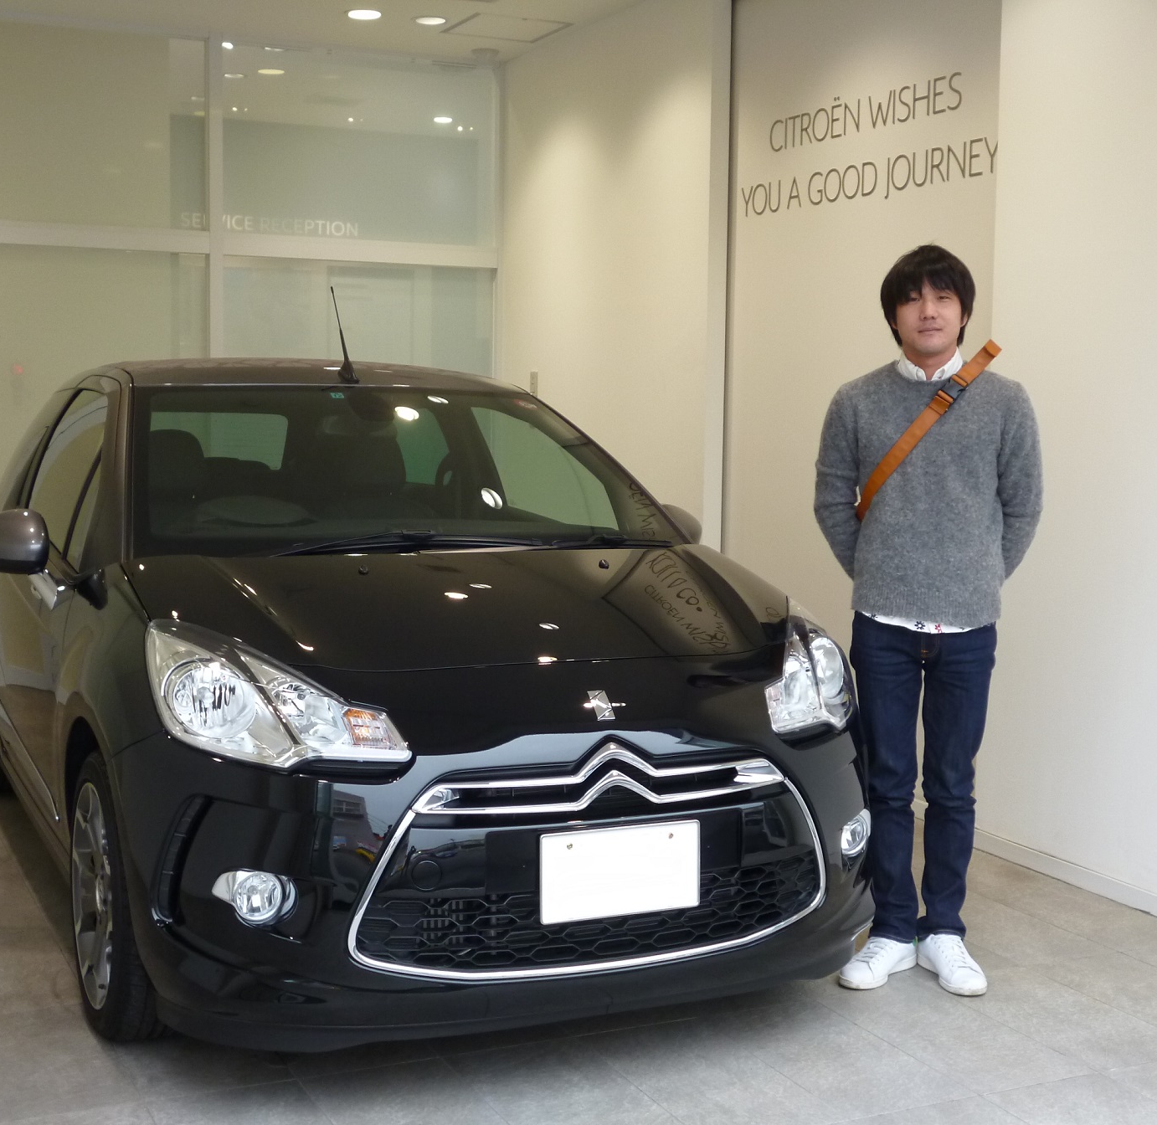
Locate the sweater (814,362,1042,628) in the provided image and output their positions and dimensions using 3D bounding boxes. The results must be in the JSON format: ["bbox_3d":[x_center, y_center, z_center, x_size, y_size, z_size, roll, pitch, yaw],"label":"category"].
[{"bbox_3d":[0.823,-0.162,4.182,0.520,0.615,0.290,2,5,10],"label":"sweater"}]

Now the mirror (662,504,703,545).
[{"bbox_3d":[0.268,-0.086,4.988,0.235,0.165,0.150,-2,6,-24],"label":"mirror"}]

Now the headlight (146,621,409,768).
[{"bbox_3d":[-0.592,0.248,3.376,0.390,0.235,0.570,-2,6,-24],"label":"headlight"}]

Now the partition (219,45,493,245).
[{"bbox_3d":[-1.010,-1.934,8.321,1.323,0.862,0.040,-2,6,-25],"label":"partition"}]

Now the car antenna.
[{"bbox_3d":[-0.647,-0.620,4.829,0.035,0.326,0.050,-2,-27,-24],"label":"car antenna"}]

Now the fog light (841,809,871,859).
[{"bbox_3d":[0.581,0.571,3.757,0.135,0.105,0.110,-2,6,-32],"label":"fog light"}]

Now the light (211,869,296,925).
[{"bbox_3d":[-0.593,0.602,3.224,0.135,0.105,0.110,-1,6,-16],"label":"light"}]

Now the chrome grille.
[{"bbox_3d":[0.061,0.546,3.341,1.000,0.425,0.130,-2,6,-24],"label":"chrome grille"}]

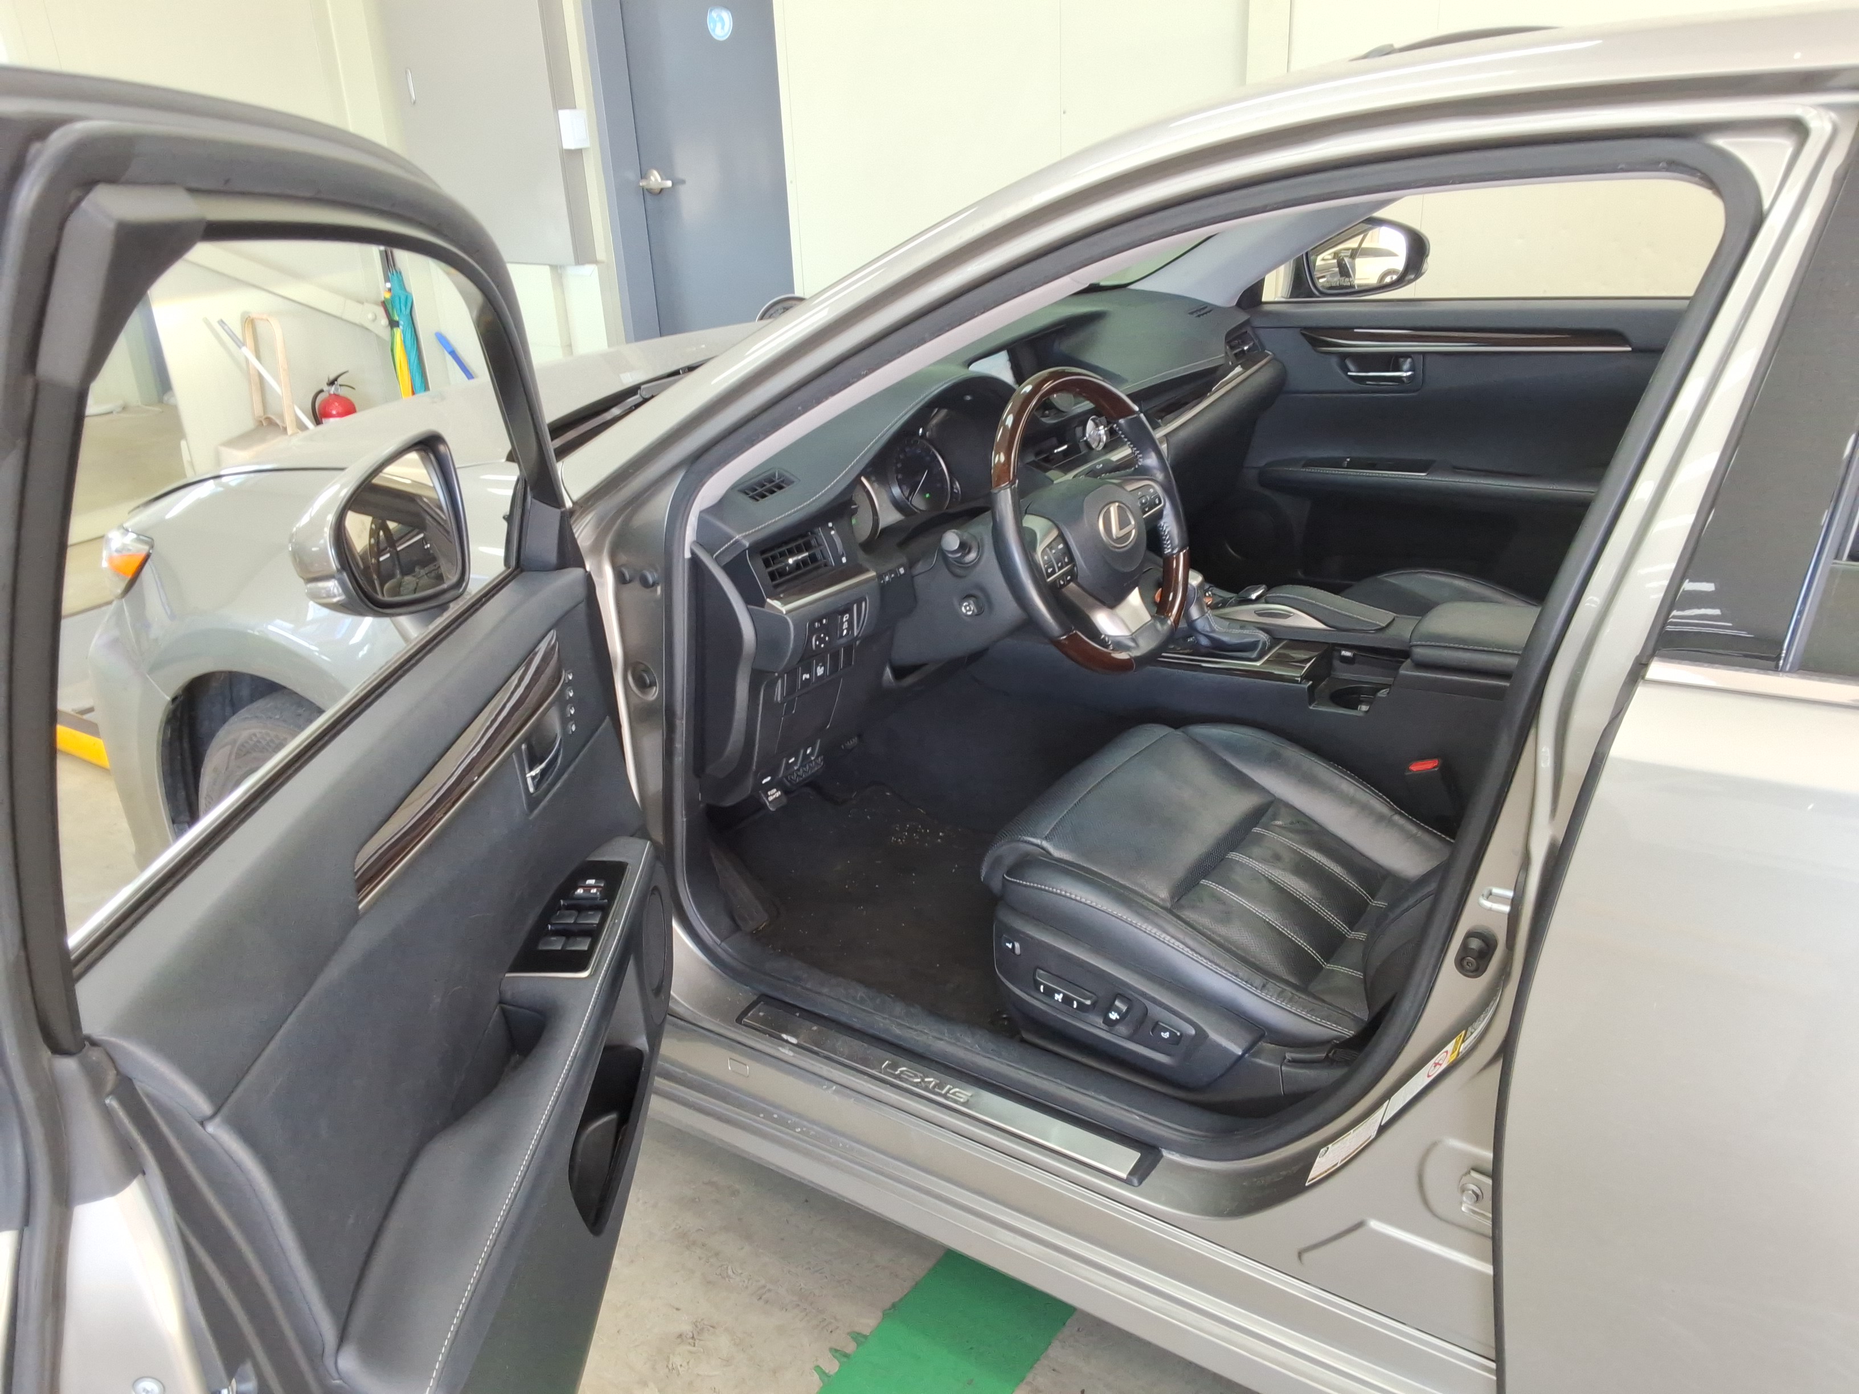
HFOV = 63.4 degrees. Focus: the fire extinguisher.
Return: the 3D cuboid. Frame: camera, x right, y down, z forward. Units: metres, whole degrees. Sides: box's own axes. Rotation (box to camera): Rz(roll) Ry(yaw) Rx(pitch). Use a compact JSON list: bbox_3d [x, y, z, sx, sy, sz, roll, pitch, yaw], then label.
[{"bbox_3d":[-2.160,-0.979,5.583,0.165,0.450,0.140,-11,23,-19],"label":"fire extinguisher"}]

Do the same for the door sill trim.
[{"bbox_3d":[0.000,0.434,1.680,0.545,0.018,0.060,13,27,35],"label":"door sill trim"}]

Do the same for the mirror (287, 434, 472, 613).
[{"bbox_3d":[-0.524,-0.163,1.410,0.115,0.160,0.210,4,23,18],"label":"mirror"}]

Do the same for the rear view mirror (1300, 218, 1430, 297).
[{"bbox_3d":[0.827,-0.837,2.840,0.230,0.165,0.130,5,23,20],"label":"rear view mirror"}]

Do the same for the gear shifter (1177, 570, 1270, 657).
[{"bbox_3d":[0.425,-0.118,2.143,0.125,0.118,0.080,13,27,35],"label":"gear shifter"}]

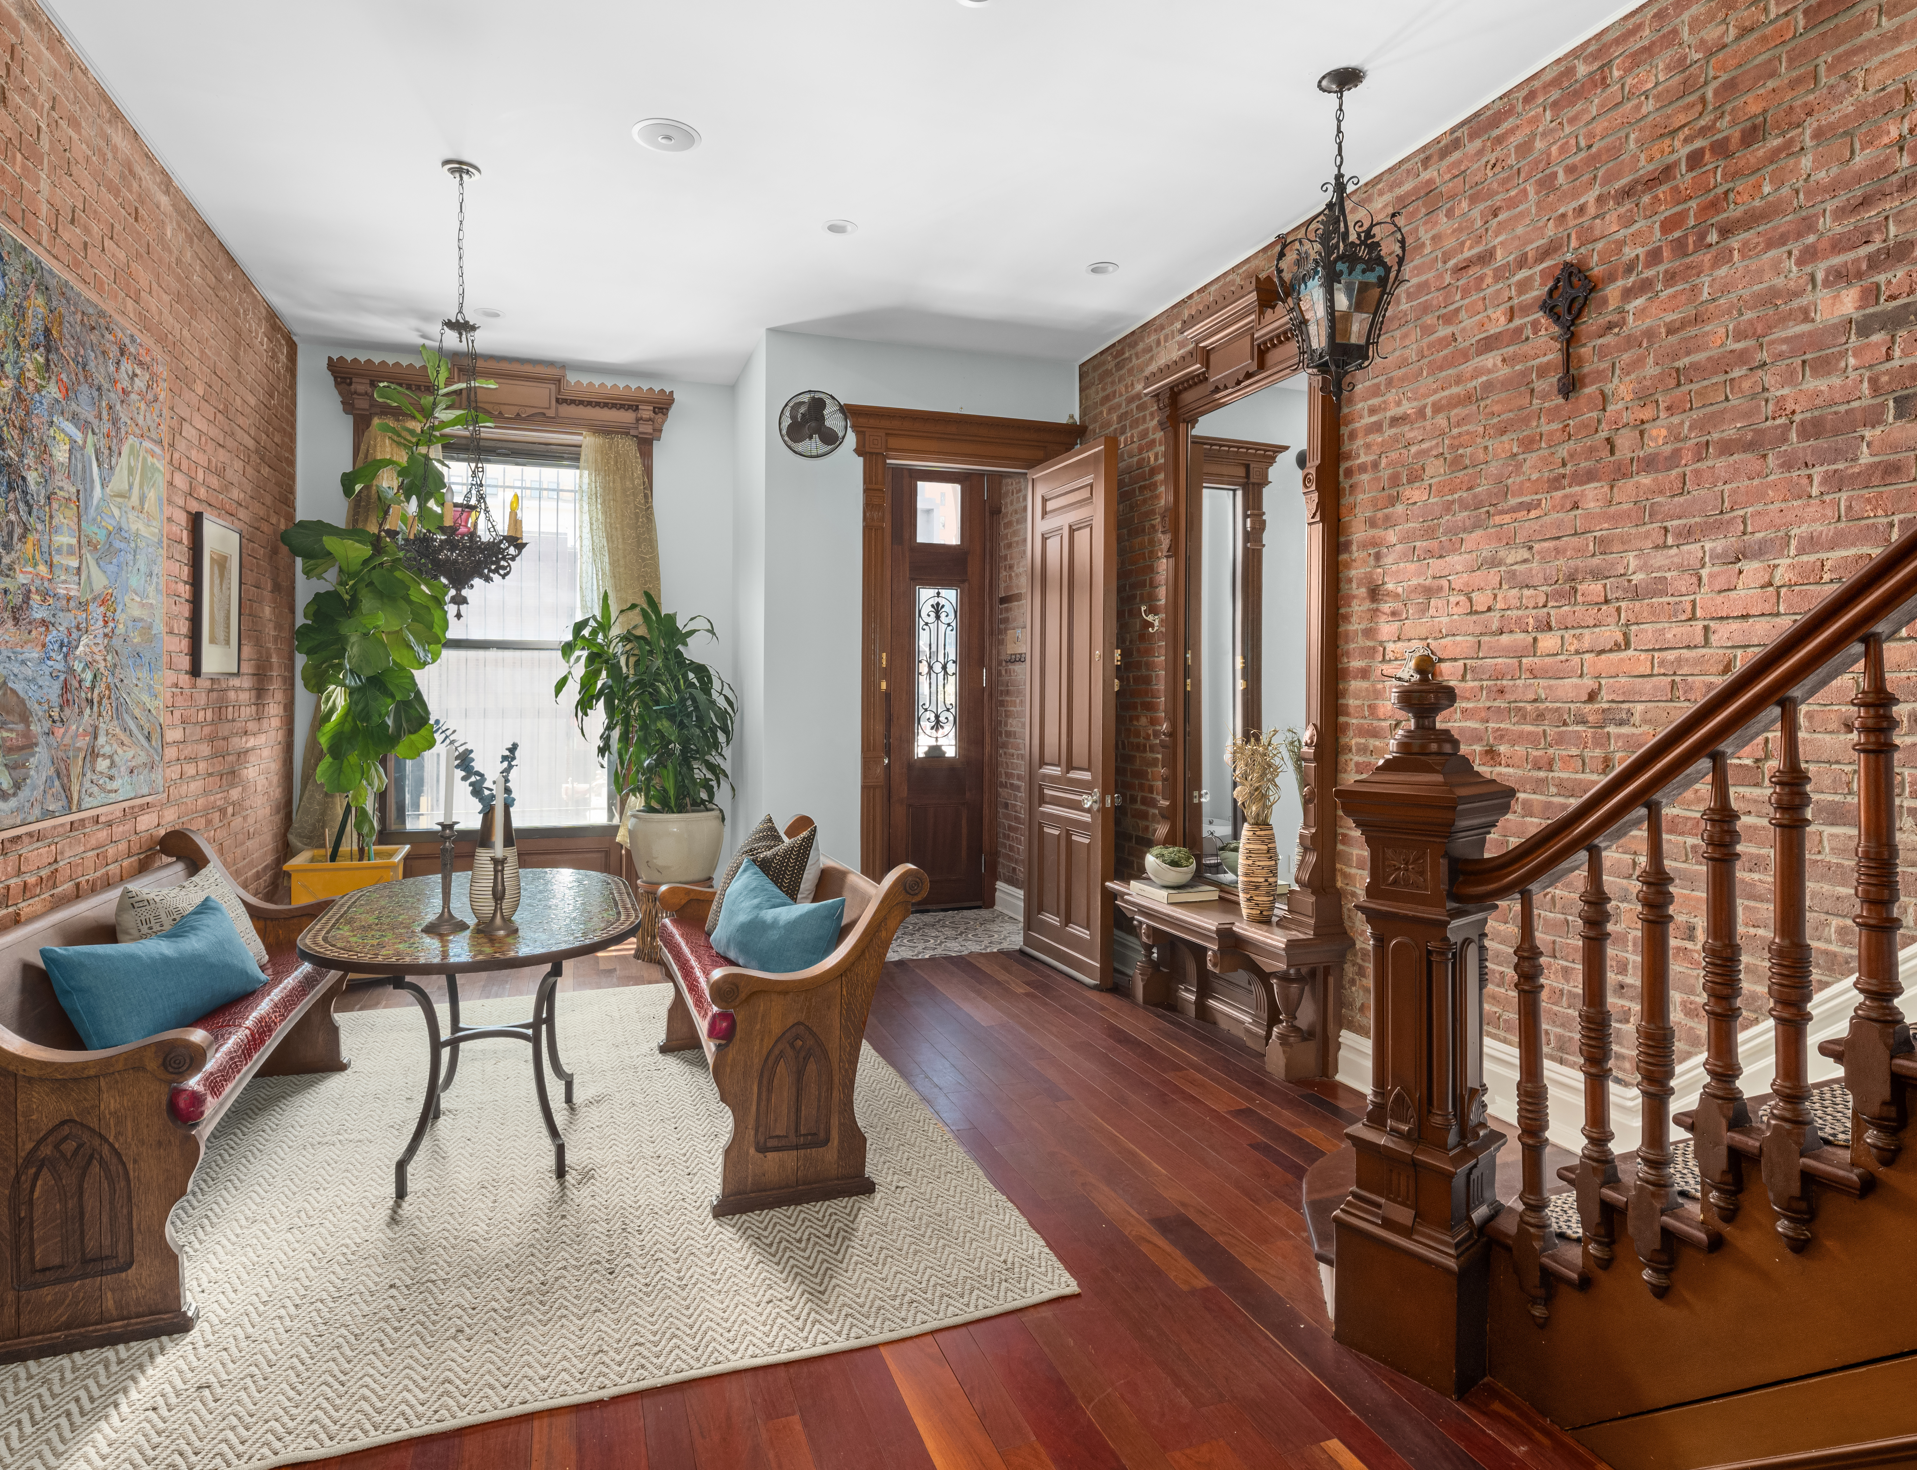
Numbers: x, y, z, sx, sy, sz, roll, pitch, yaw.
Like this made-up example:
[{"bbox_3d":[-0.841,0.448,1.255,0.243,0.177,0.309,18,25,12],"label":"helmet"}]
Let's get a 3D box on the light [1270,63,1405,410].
[{"bbox_3d":[1.125,-1.477,3.076,0.300,0.980,0.300,0,2,-21],"label":"light"}]

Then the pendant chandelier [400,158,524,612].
[{"bbox_3d":[-1.834,-1.275,3.856,0.460,1.624,0.460,-1,2,-21],"label":"pendant chandelier"}]

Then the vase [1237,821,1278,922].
[{"bbox_3d":[1.205,0.547,4.186,0.165,0.388,0.165,-1,2,-21],"label":"vase"}]

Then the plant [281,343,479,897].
[{"bbox_3d":[-2.903,-0.676,5.317,1.050,2.562,0.920,-1,2,-21],"label":"plant"}]

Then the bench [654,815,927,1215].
[{"bbox_3d":[-0.648,0.816,3.626,0.635,0.925,1.485,0,2,-21],"label":"bench"}]

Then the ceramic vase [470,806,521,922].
[{"bbox_3d":[-1.400,0.390,3.156,0.157,0.342,0.157,-1,2,-21],"label":"ceramic vase"}]

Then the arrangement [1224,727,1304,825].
[{"bbox_3d":[1.177,0.163,4.063,0.230,0.370,0.240,0,2,-21],"label":"arrangement"}]

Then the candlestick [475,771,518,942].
[{"bbox_3d":[-1.348,0.334,3.040,0.123,0.463,0.123,-1,2,-21],"label":"candlestick"}]

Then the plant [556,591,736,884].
[{"bbox_3d":[-1.673,0.006,5.612,0.920,1.570,0.880,0,2,-21],"label":"plant"}]

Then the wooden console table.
[{"bbox_3d":[1.040,0.988,4.409,0.310,0.540,1.380,0,2,-21],"label":"wooden console table"}]

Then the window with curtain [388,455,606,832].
[{"bbox_3d":[-2.573,-0.522,5.857,1.155,2.125,0.160,0,2,-21],"label":"window with curtain"}]

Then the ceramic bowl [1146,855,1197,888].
[{"bbox_3d":[0.967,0.611,4.751,0.230,0.145,0.230,0,2,0],"label":"ceramic bowl"}]

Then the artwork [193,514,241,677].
[{"bbox_3d":[-3.002,-0.546,4.221,0.036,0.630,0.525,0,2,-21],"label":"artwork"}]

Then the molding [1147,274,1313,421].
[{"bbox_3d":[1.156,-1.634,4.410,0.180,0.380,1.260,-1,2,-21],"label":"molding"}]

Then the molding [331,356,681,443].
[{"bbox_3d":[-2.585,-1.951,6.016,1.830,0.390,0.200,-1,2,-21],"label":"molding"}]

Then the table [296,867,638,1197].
[{"bbox_3d":[-1.482,0.910,3.248,0.892,0.756,1.420,0,2,-21],"label":"table"}]

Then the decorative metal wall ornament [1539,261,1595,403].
[{"bbox_3d":[1.699,-1.132,2.904,0.040,0.390,0.170,0,1,-21],"label":"decorative metal wall ornament"}]

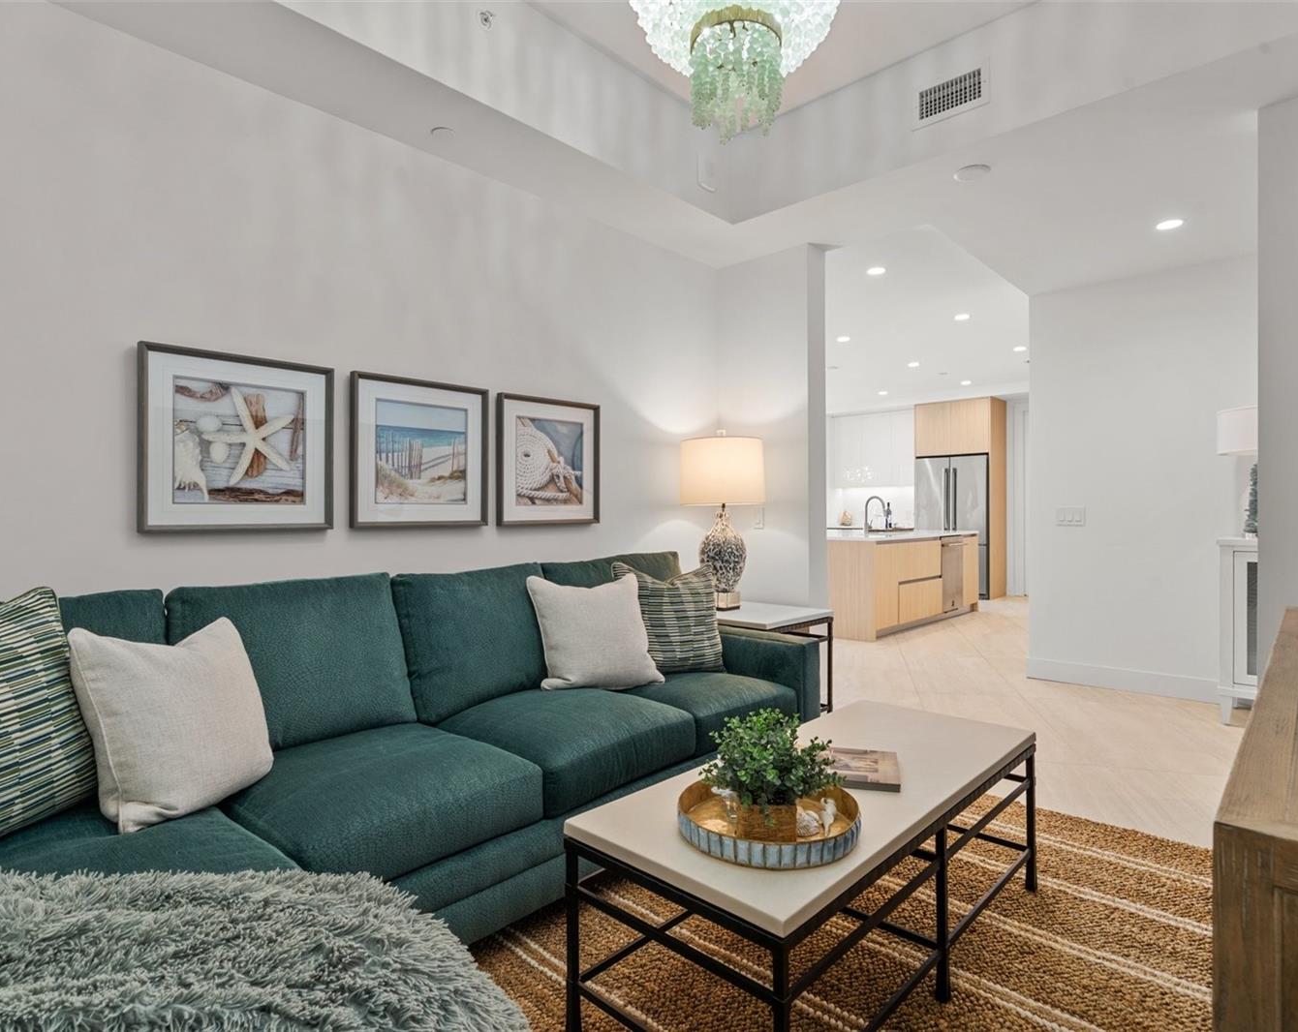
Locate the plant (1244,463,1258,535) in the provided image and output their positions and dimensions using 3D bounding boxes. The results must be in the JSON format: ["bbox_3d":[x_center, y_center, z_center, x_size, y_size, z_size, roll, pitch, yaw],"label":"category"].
[{"bbox_3d":[3.181,-0.094,3.566,0.148,0.429,0.148,0,0,44],"label":"plant"}]

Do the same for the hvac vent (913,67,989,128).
[{"bbox_3d":[1.181,-1.663,2.714,0.302,0.165,0.028,0,0,44],"label":"hvac vent"}]

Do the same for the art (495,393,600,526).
[{"bbox_3d":[-0.451,-0.248,3.198,0.034,0.575,0.564,0,0,44],"label":"art"}]

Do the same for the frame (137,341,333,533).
[{"bbox_3d":[-1.344,-0.238,2.287,0.034,0.579,0.563,0,0,44],"label":"frame"}]

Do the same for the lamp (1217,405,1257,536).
[{"bbox_3d":[3.247,-0.232,3.640,0.380,0.710,0.380,0,0,44],"label":"lamp"}]

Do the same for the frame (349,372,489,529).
[{"bbox_3d":[-0.894,-0.244,2.746,0.034,0.580,0.569,0,0,44],"label":"frame"}]

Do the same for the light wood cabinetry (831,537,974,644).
[{"bbox_3d":[2.510,0.625,7.184,0.924,0.913,2.442,0,0,44],"label":"light wood cabinetry"}]

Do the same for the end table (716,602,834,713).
[{"bbox_3d":[0.512,0.794,3.587,0.671,0.594,0.611,0,0,44],"label":"end table"}]

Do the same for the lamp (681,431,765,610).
[{"bbox_3d":[0.399,0.021,3.707,0.451,0.953,0.451,0,0,0],"label":"lamp"}]

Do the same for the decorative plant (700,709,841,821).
[{"bbox_3d":[0.250,0.516,1.459,0.286,0.226,0.291,0,0,44],"label":"decorative plant"}]

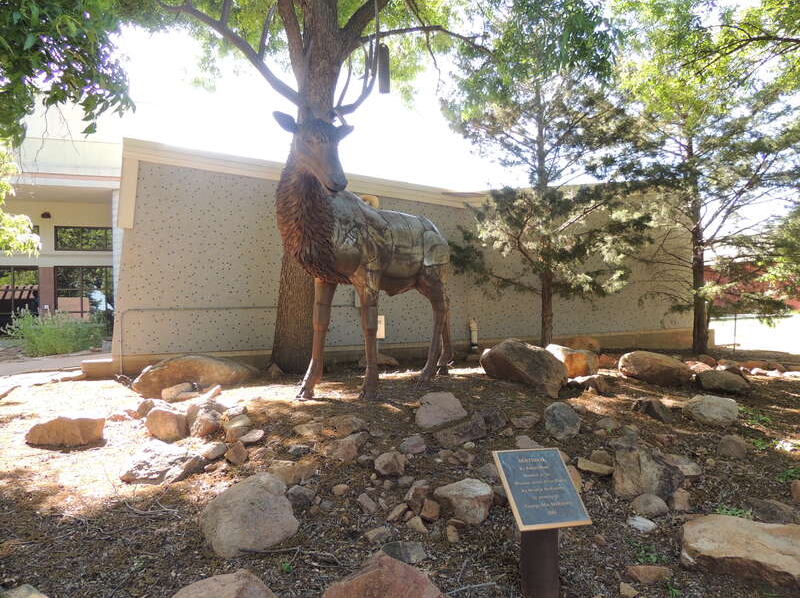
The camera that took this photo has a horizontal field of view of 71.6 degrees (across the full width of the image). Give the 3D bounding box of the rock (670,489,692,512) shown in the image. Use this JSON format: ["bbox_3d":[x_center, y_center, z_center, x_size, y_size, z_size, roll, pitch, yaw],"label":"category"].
[{"bbox_3d":[1.791,1.282,3.530,0.135,0.130,0.120,-2,-2,27],"label":"rock"}]

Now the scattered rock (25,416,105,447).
[{"bbox_3d":[-2.680,1.058,4.430,0.639,0.202,0.383,0,0,0],"label":"scattered rock"}]

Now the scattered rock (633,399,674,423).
[{"bbox_3d":[2.123,0.934,4.646,0.352,0.191,0.246,0,0,0],"label":"scattered rock"}]

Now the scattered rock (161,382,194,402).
[{"bbox_3d":[-2.026,0.842,5.050,0.310,0.155,0.210,0,0,-22],"label":"scattered rock"}]

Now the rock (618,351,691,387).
[{"bbox_3d":[3.097,0.858,6.750,0.850,0.400,0.580,-2,-2,25],"label":"rock"}]

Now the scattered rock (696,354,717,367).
[{"bbox_3d":[4.806,0.964,8.698,0.314,0.203,0.282,0,0,0],"label":"scattered rock"}]

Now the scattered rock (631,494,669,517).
[{"bbox_3d":[1.525,1.262,3.391,0.232,0.125,0.180,0,0,24],"label":"scattered rock"}]

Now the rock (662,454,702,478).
[{"bbox_3d":[1.865,1.099,3.662,0.264,0.146,0.185,0,0,12],"label":"rock"}]

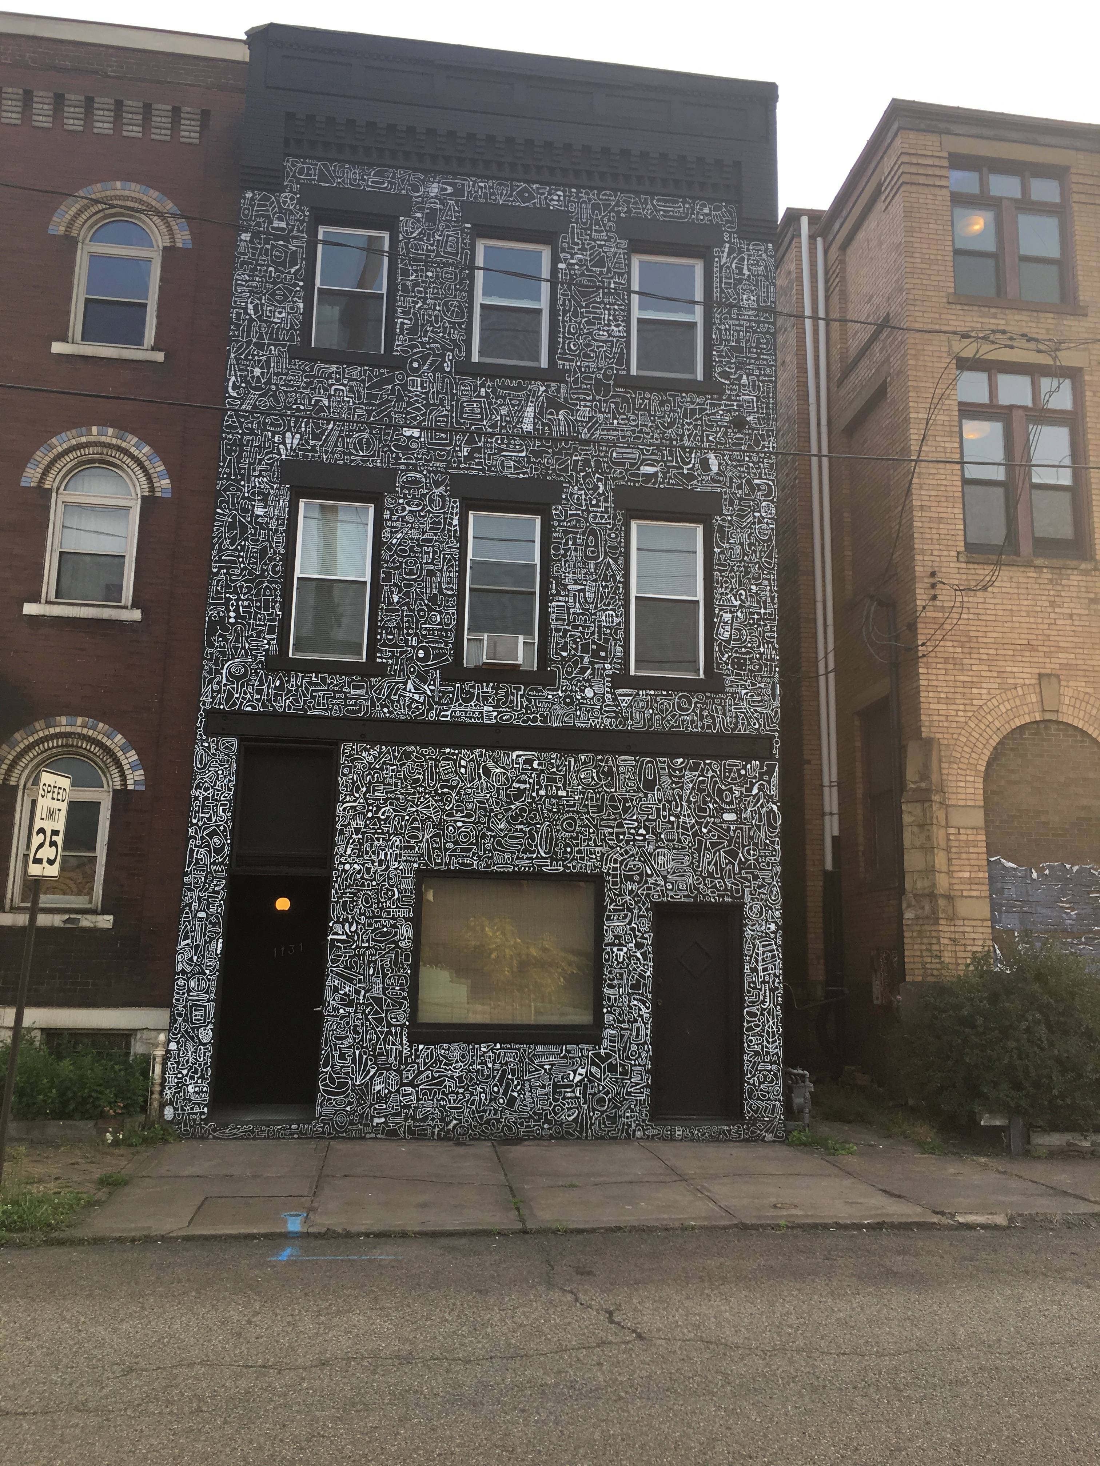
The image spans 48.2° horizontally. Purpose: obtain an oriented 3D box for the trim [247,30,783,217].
[{"bbox_3d":[-0.373,-6.595,13.630,5.900,1.850,0.360,3,-10,-7],"label":"trim"}]

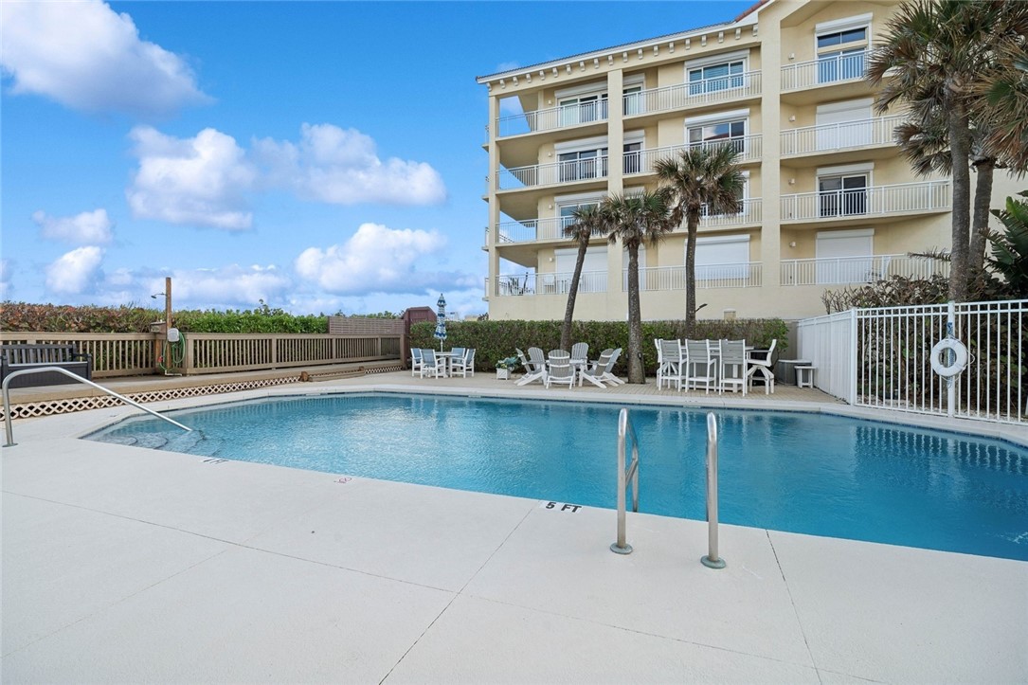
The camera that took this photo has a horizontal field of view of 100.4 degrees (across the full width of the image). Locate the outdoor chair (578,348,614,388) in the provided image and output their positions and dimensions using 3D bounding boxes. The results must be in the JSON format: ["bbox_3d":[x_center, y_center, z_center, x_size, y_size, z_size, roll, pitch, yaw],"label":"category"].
[{"bbox_3d":[2.171,0.667,11.247,0.860,0.970,0.760,0,0,38],"label":"outdoor chair"}]

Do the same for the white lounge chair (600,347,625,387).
[{"bbox_3d":[2.610,0.668,12.064,0.850,0.970,0.760,0,0,-18],"label":"white lounge chair"}]

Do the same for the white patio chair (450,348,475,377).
[{"bbox_3d":[-1.629,0.670,13.937,0.640,0.920,0.610,0,0,24],"label":"white patio chair"}]

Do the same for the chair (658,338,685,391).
[{"bbox_3d":[3.851,0.551,10.337,0.510,1.220,0.630,0,0,37],"label":"chair"}]

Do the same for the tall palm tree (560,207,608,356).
[{"bbox_3d":[2.280,-1.684,14.090,1.600,5.650,1.550,0,0,21],"label":"tall palm tree"}]

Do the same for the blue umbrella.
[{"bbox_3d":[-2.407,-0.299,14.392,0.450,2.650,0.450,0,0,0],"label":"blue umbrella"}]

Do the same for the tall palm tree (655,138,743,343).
[{"bbox_3d":[5.607,-2.399,12.830,2.700,7.100,2.600,0,0,0],"label":"tall palm tree"}]

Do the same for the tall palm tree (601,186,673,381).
[{"bbox_3d":[3.470,-1.572,12.041,2.030,5.450,2.000,0,0,21],"label":"tall palm tree"}]

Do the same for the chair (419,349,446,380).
[{"bbox_3d":[-2.560,0.669,13.574,0.570,0.950,0.620,0,0,17],"label":"chair"}]

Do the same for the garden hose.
[{"bbox_3d":[-7.650,0.228,9.582,0.220,0.880,0.500,0,0,26],"label":"garden hose"}]

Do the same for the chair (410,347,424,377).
[{"bbox_3d":[-3.000,0.664,14.384,0.620,0.950,0.570,0,0,23],"label":"chair"}]

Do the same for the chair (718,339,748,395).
[{"bbox_3d":[4.920,0.548,9.593,0.500,1.240,0.590,0,0,35],"label":"chair"}]

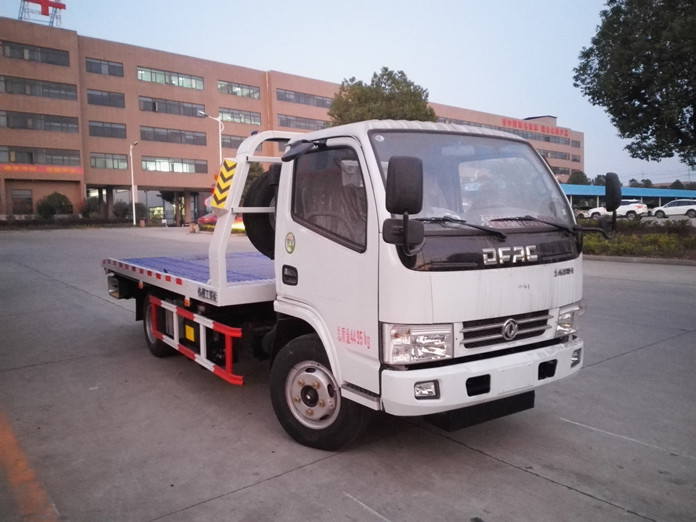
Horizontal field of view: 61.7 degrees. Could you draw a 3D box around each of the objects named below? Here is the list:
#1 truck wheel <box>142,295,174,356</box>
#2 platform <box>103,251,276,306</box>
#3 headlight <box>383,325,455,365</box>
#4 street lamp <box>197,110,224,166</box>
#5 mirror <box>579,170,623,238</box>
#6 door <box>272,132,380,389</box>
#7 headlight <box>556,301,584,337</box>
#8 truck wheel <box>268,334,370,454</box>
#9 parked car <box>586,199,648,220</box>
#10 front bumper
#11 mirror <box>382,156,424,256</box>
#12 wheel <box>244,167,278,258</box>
[{"bbox_3d":[-2.067,0.677,6.473,0.240,0.760,0.760,-4,5,-33],"label":"truck wheel"},{"bbox_3d":[-1.148,0.076,6.632,2.260,0.160,4.200,-4,5,-33],"label":"platform"},{"bbox_3d":[0.370,0.444,3.127,0.410,0.210,0.140,-3,5,-22],"label":"headlight"},{"bbox_3d":[-9.398,-6.140,40.000,1.700,8.200,0.350,-1,5,-6],"label":"street lamp"},{"bbox_3d":[1.682,-0.358,3.795,0.180,0.460,0.200,-4,6,-38],"label":"mirror"},{"bbox_3d":[-0.121,-0.050,3.561,0.160,1.420,1.200,-4,5,-33],"label":"door"},{"bbox_3d":[1.460,0.374,3.833,0.410,0.210,0.140,-5,6,-44],"label":"headlight"},{"bbox_3d":[-0.185,0.862,3.851,0.760,0.760,0.210,2,5,34],"label":"truck wheel"},{"bbox_3d":[22.226,-4.239,48.000,4.550,1.680,1.850,2,5,32],"label":"parked car"},{"bbox_3d":[0.934,0.655,3.475,1.710,0.270,0.210,-4,5,-33],"label":"front bumper"},{"bbox_3d":[0.270,-0.265,2.844,0.210,0.470,0.150,-2,5,-15],"label":"mirror"},{"bbox_3d":[-0.469,-0.381,4.758,0.770,0.770,0.200,-4,5,-33],"label":"wheel"}]

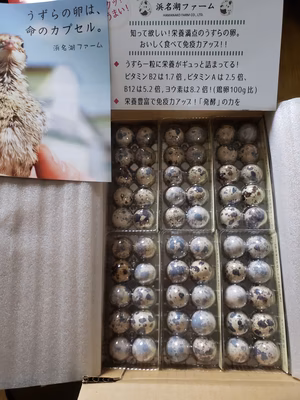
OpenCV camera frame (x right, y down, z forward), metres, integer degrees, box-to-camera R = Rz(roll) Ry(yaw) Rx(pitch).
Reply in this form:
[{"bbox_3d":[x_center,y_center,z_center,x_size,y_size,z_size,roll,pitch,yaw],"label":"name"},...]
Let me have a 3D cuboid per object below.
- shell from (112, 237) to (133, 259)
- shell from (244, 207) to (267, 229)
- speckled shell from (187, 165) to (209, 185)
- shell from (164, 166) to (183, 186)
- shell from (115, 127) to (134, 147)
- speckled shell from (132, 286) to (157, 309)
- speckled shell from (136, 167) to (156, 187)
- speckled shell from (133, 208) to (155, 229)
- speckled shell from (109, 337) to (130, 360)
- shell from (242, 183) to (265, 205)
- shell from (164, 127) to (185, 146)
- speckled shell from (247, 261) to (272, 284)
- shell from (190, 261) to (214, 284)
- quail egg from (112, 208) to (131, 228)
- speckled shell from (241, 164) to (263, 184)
[{"bbox_3d":[-0.034,0.059,0.371,0.025,0.032,0.025,-1,74,5],"label":"shell"},{"bbox_3d":[0.129,0.021,0.369,0.026,0.032,0.026,-1,75,3],"label":"shell"},{"bbox_3d":[0.062,-0.031,0.389,0.025,0.032,0.025,-1,75,4],"label":"speckled shell"},{"bbox_3d":[0.030,-0.031,0.381,0.025,0.032,0.025,-1,75,3],"label":"shell"},{"bbox_3d":[-0.034,-0.087,0.410,0.025,0.032,0.025,-1,75,4],"label":"shell"},{"bbox_3d":[-0.007,0.115,0.354,0.026,0.033,0.026,-1,75,4],"label":"speckled shell"},{"bbox_3d":[-0.006,-0.031,0.394,0.026,0.032,0.026,-1,74,5],"label":"speckled shell"},{"bbox_3d":[-0.008,0.023,0.378,0.025,0.032,0.025,-1,75,4],"label":"speckled shell"},{"bbox_3d":[-0.034,0.169,0.341,0.024,0.032,0.024,-1,75,4],"label":"speckled shell"},{"bbox_3d":[0.129,-0.006,0.377,0.026,0.033,0.026,-1,75,4],"label":"shell"},{"bbox_3d":[0.032,-0.084,0.395,0.025,0.032,0.025,-1,75,3],"label":"shell"},{"bbox_3d":[0.130,0.084,0.353,0.026,0.032,0.026,-1,75,4],"label":"speckled shell"},{"bbox_3d":[0.061,0.084,0.358,0.025,0.032,0.025,-1,75,4],"label":"shell"},{"bbox_3d":[-0.035,0.023,0.378,0.025,0.032,0.025,-1,75,3],"label":"quail egg"},{"bbox_3d":[0.130,-0.033,0.383,0.026,0.032,0.026,-1,75,3],"label":"speckled shell"}]

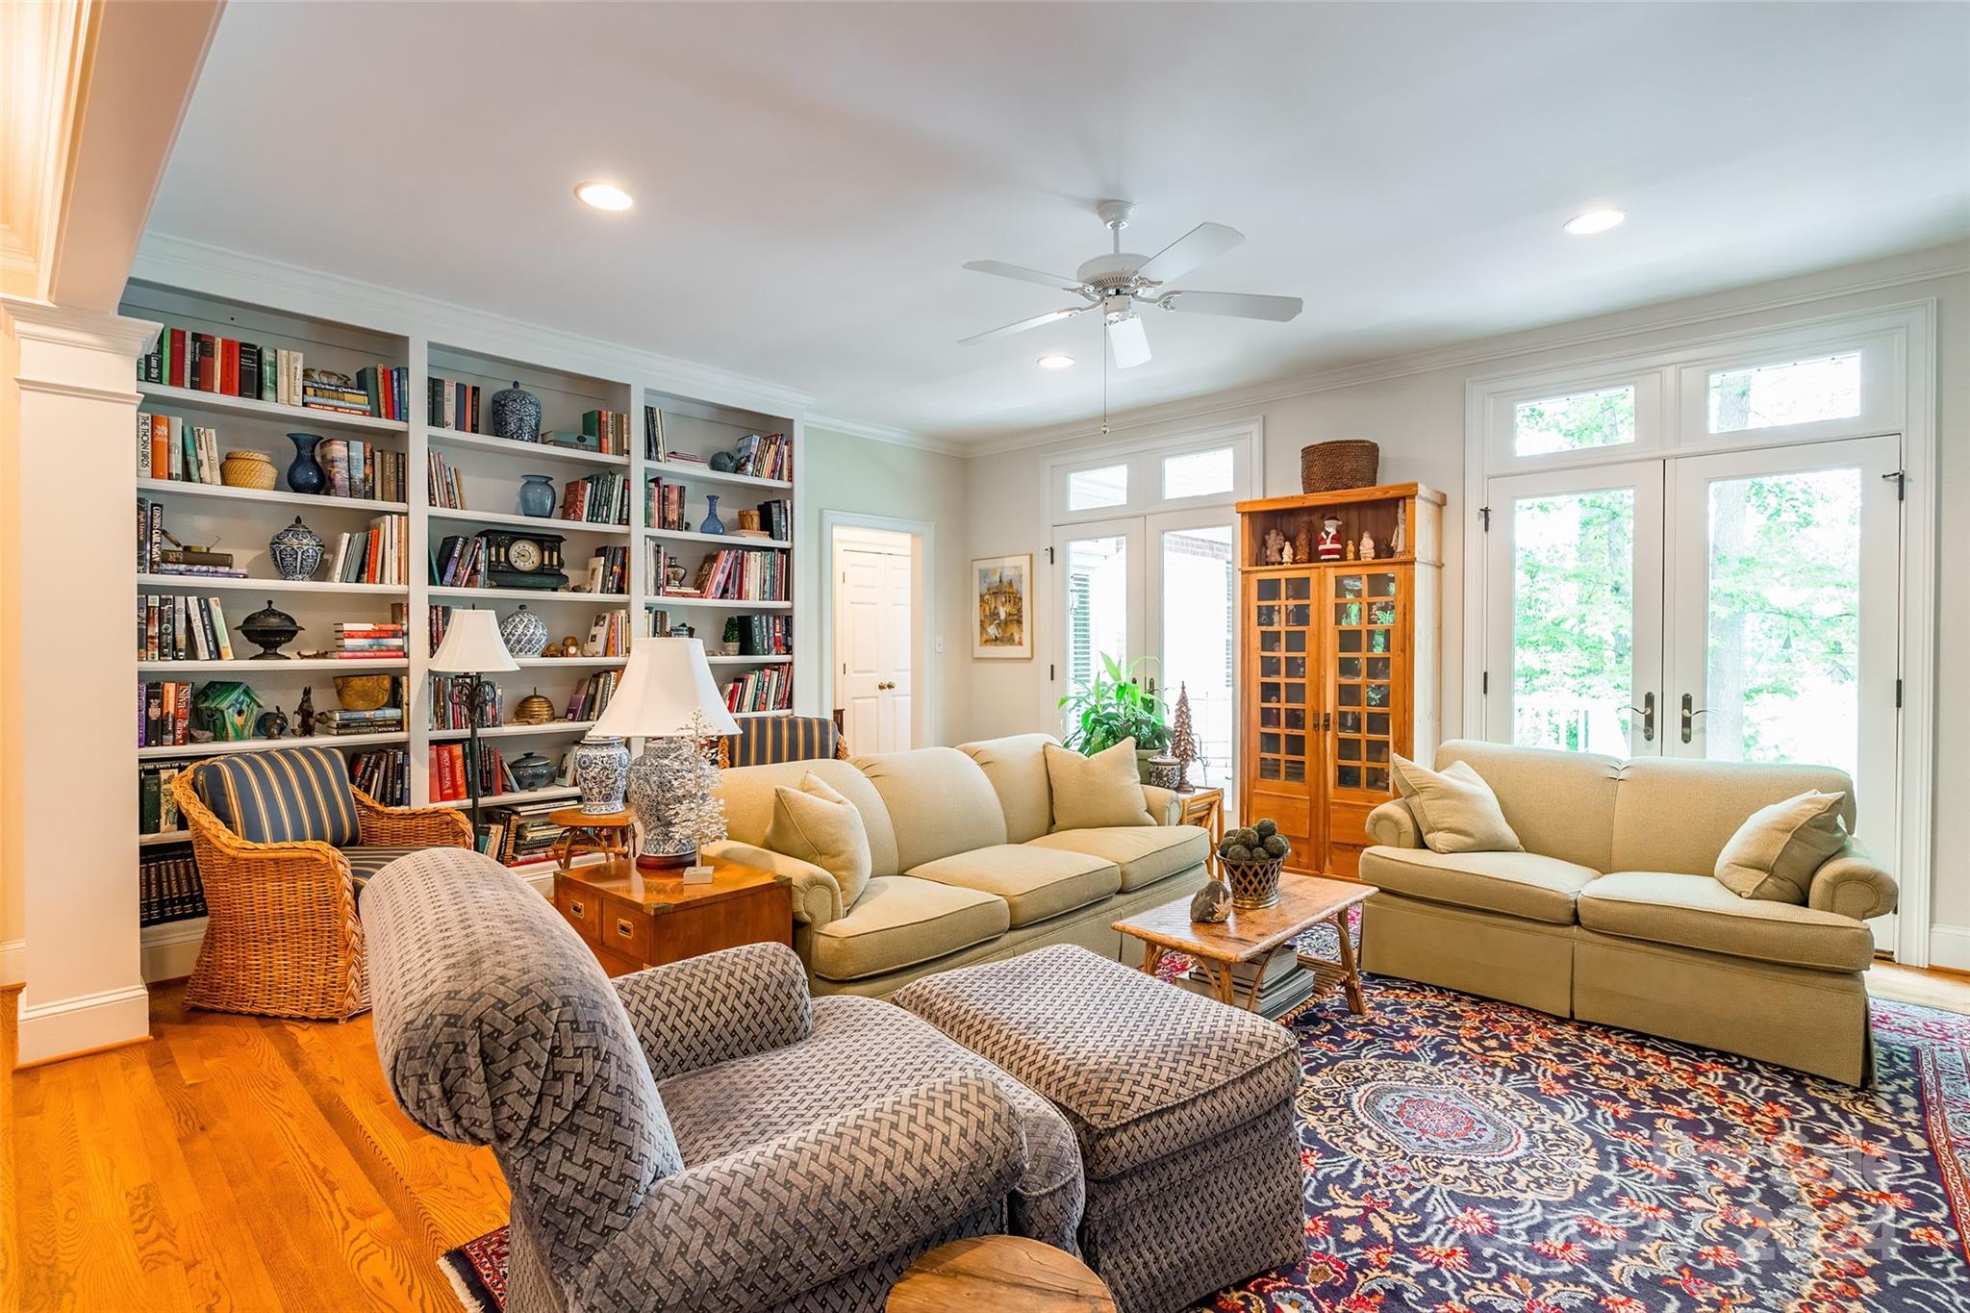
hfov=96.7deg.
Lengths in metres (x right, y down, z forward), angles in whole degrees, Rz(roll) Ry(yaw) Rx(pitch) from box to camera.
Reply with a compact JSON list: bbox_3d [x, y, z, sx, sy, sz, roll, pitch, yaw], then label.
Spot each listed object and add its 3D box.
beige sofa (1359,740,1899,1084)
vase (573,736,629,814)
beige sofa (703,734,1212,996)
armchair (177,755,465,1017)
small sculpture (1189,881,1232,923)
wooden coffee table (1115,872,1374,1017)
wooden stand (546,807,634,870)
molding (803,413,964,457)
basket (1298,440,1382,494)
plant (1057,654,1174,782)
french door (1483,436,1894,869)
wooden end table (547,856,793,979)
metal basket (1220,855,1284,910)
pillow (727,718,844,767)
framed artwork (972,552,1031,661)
[{"bbox_3d":[2.230,0.788,3.213,1.500,0.840,0.900,0,1,41],"label":"beige sofa"},{"bbox_3d":[-1.513,0.462,3.450,0.215,0.310,0.215,0,1,-39],"label":"vase"},{"bbox_3d":[-0.053,0.787,3.340,2.050,0.840,0.900,0,1,-44],"label":"beige sofa"},{"bbox_3d":[-2.345,0.764,3.170,0.690,0.820,0.670,0,1,11],"label":"armchair"},{"bbox_3d":[0.697,0.748,2.700,0.125,0.118,0.110,0,0,-34],"label":"small sculpture"},{"bbox_3d":[0.855,0.996,2.778,0.950,0.430,0.420,0,1,-44],"label":"wooden coffee table"},{"bbox_3d":[-1.415,0.890,3.150,0.330,0.635,0.330,0,1,44],"label":"wooden stand"},{"bbox_3d":[-0.674,-1.503,5.957,0.090,0.100,1.500,1,1,45],"label":"molding"},{"bbox_3d":[1.872,-0.974,4.620,0.410,0.270,0.400,0,1,41],"label":"basket"},{"bbox_3d":[0.646,0.300,4.350,0.570,0.640,0.550,0,1,0],"label":"plant"},{"bbox_3d":[3.087,0.146,3.942,1.440,2.070,0.070,0,1,40],"label":"french door"},{"bbox_3d":[-0.881,0.917,2.462,0.415,0.595,0.545,0,1,-44],"label":"wooden end table"},{"bbox_3d":[0.859,0.711,2.800,0.225,0.160,0.225,0,1,-44],"label":"metal basket"},{"bbox_3d":[-1.040,0.507,4.500,0.570,0.390,0.150,0,1,-8],"label":"pillow"},{"bbox_3d":[0.120,-0.349,6.311,0.550,0.740,0.030,1,1,41],"label":"framed artwork"}]

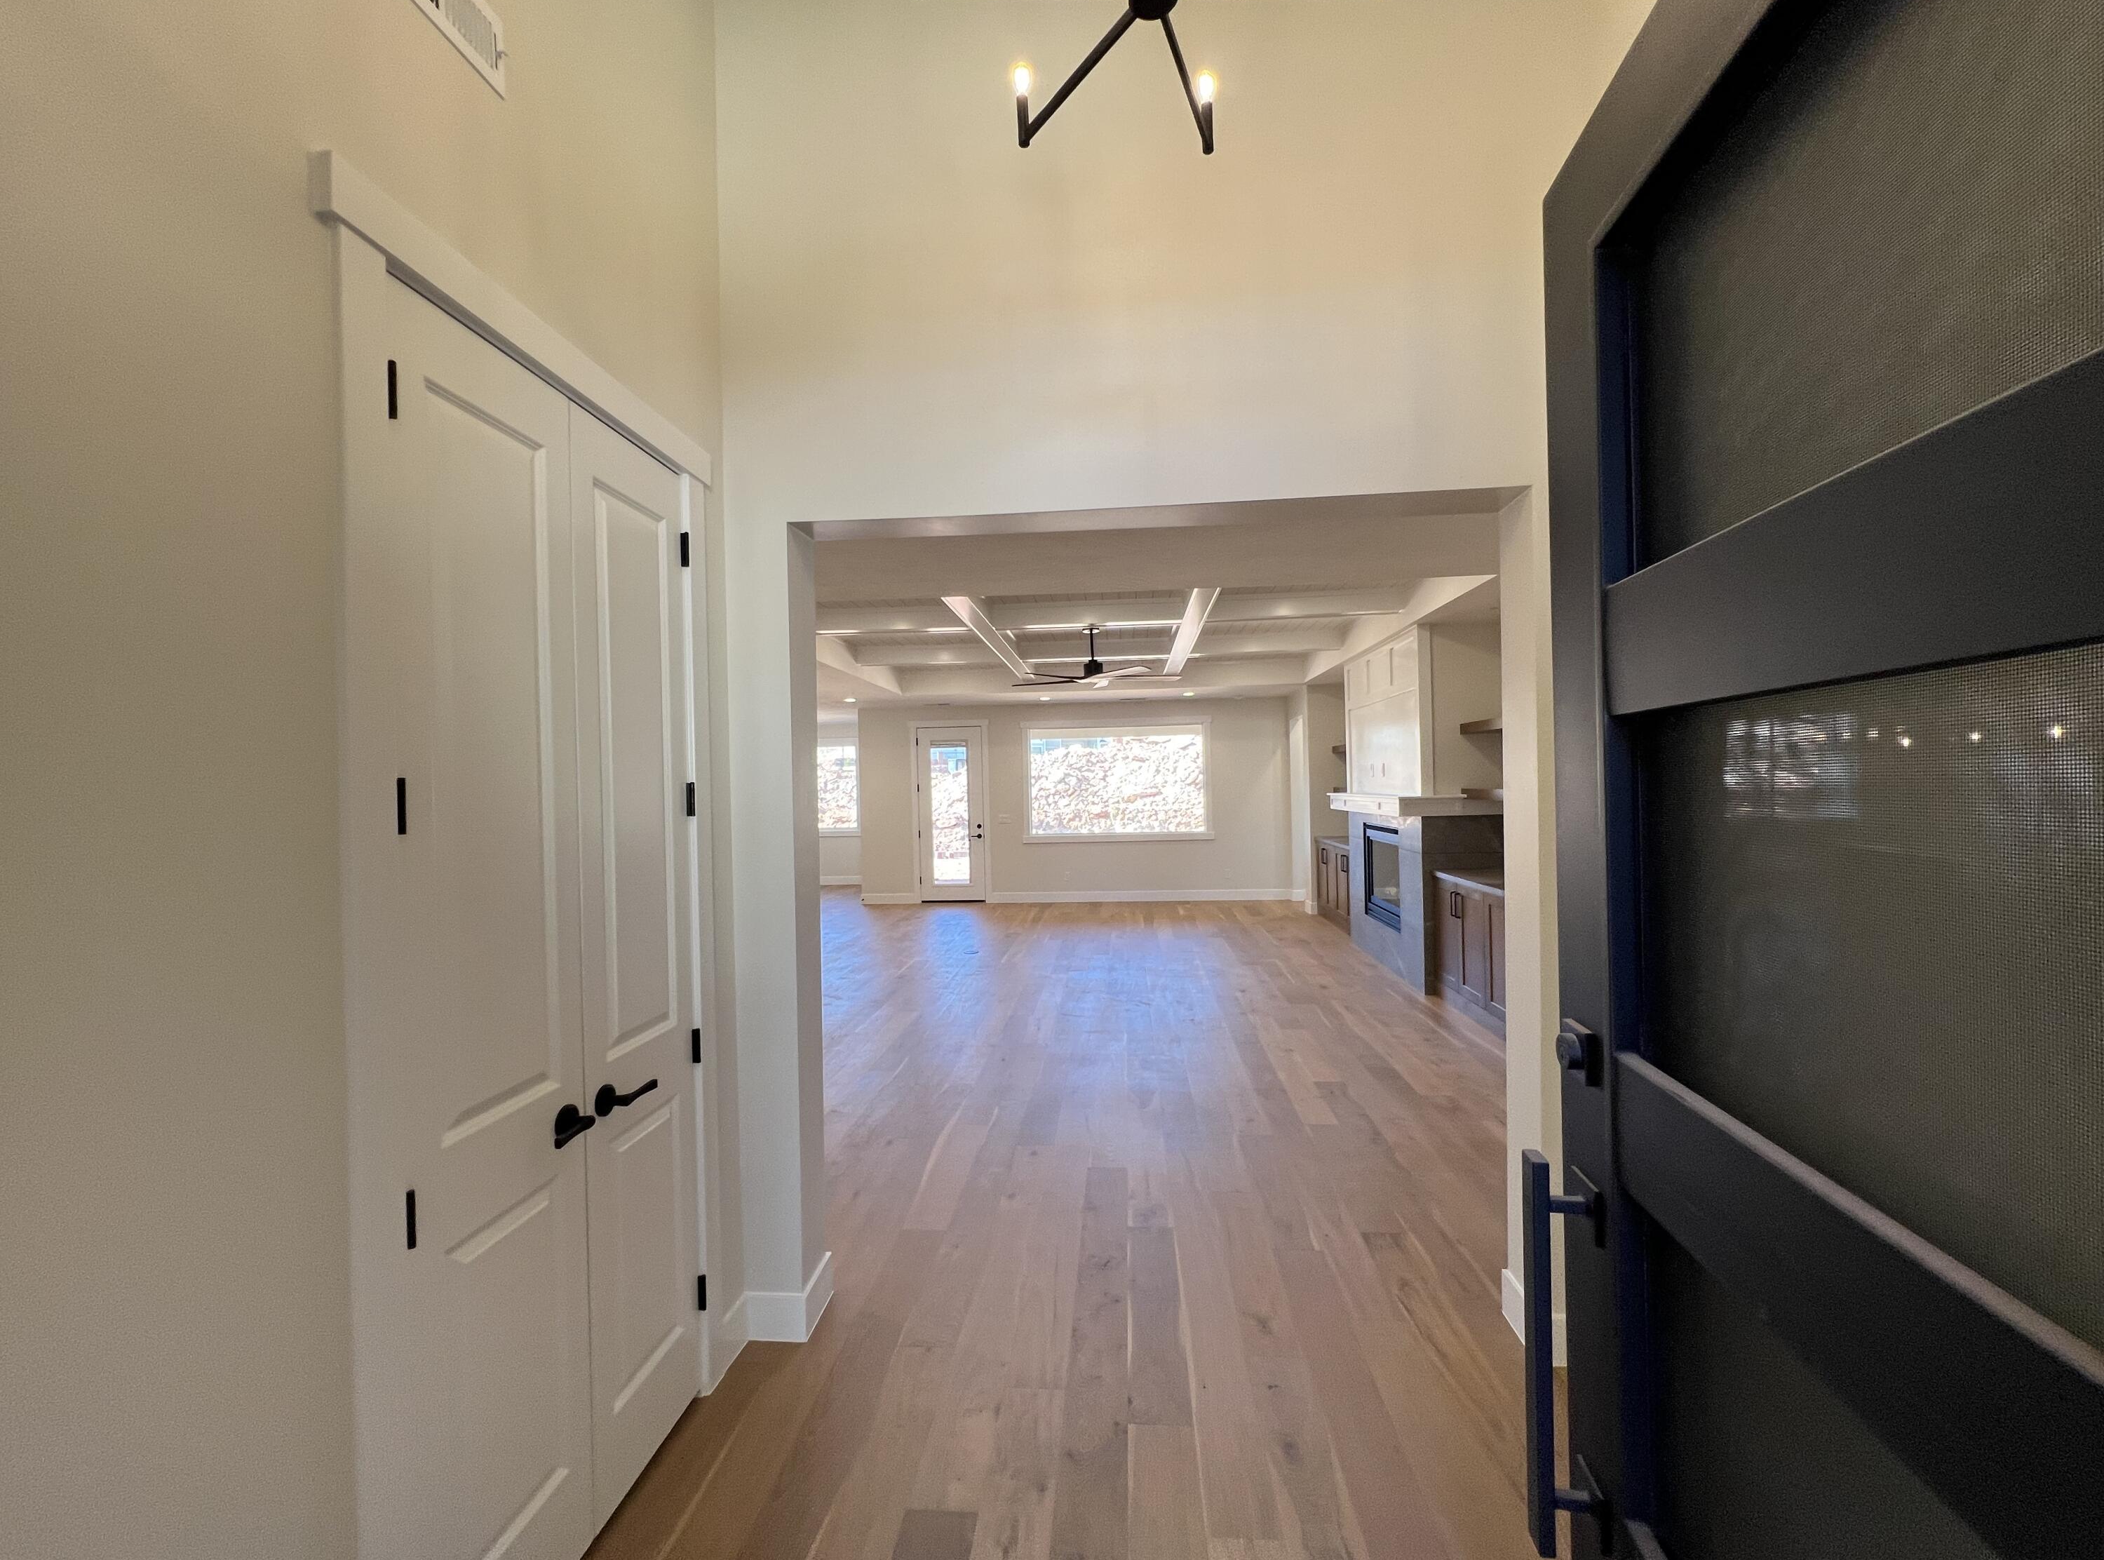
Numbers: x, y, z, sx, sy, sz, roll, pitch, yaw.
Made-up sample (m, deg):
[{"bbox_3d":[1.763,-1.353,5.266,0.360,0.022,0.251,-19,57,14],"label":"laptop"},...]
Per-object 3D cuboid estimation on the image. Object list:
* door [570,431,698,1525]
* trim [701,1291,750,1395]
[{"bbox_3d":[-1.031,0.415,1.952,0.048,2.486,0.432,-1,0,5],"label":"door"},{"bbox_3d":[-0.928,1.602,2.266,0.021,0.142,0.201,-1,0,5],"label":"trim"}]

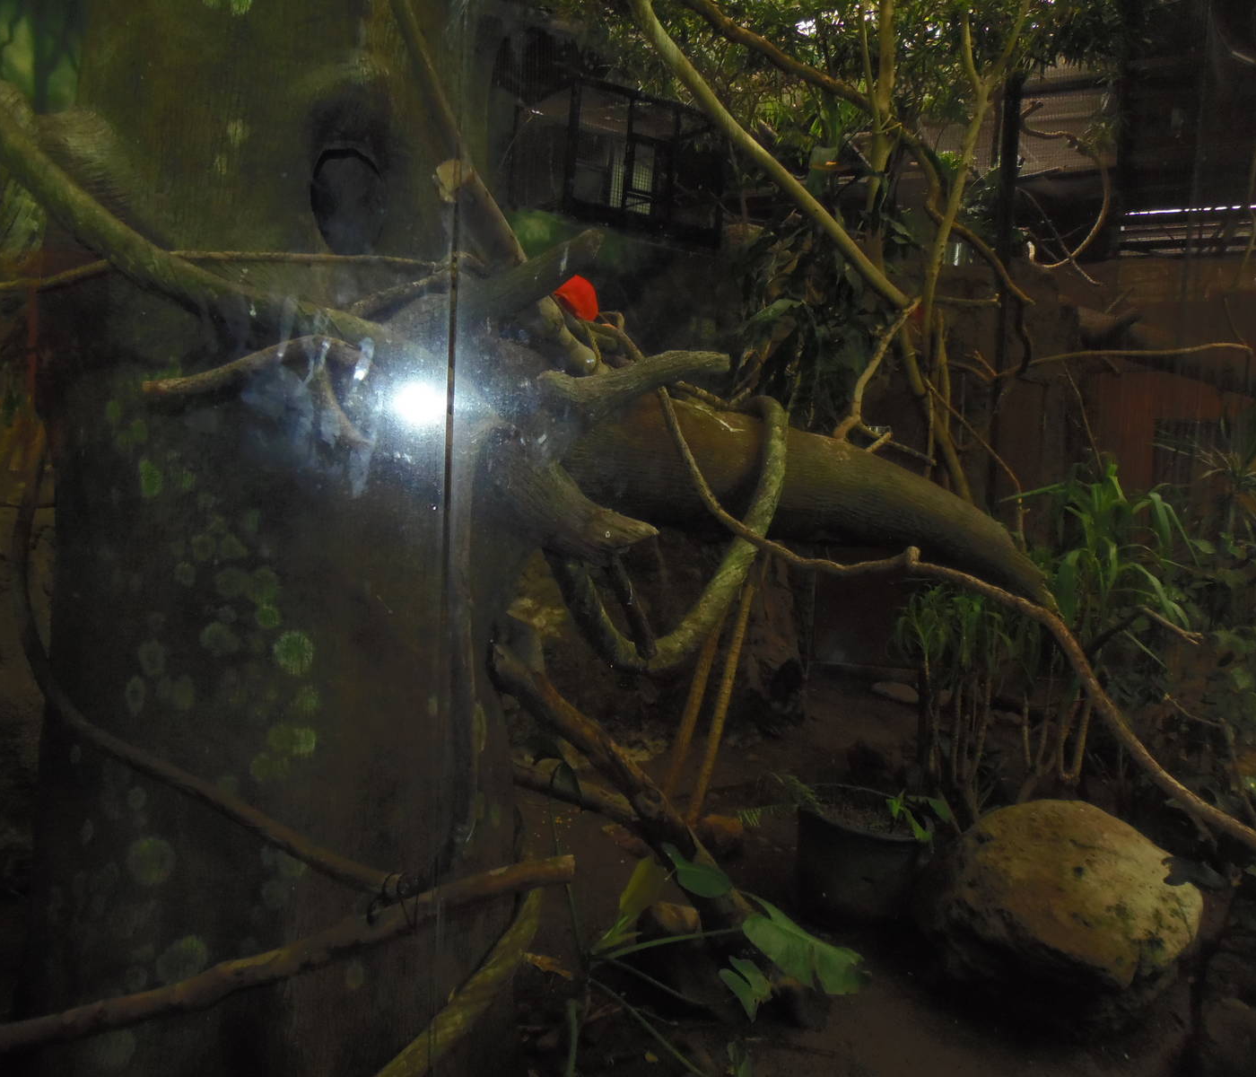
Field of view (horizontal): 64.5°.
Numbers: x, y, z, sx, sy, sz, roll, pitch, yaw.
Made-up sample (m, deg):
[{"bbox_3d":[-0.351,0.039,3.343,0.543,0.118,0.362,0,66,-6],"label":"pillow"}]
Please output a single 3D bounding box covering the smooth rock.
[{"bbox_3d":[1.085,0.940,2.550,0.670,0.480,0.520,4,6,17],"label":"smooth rock"}]

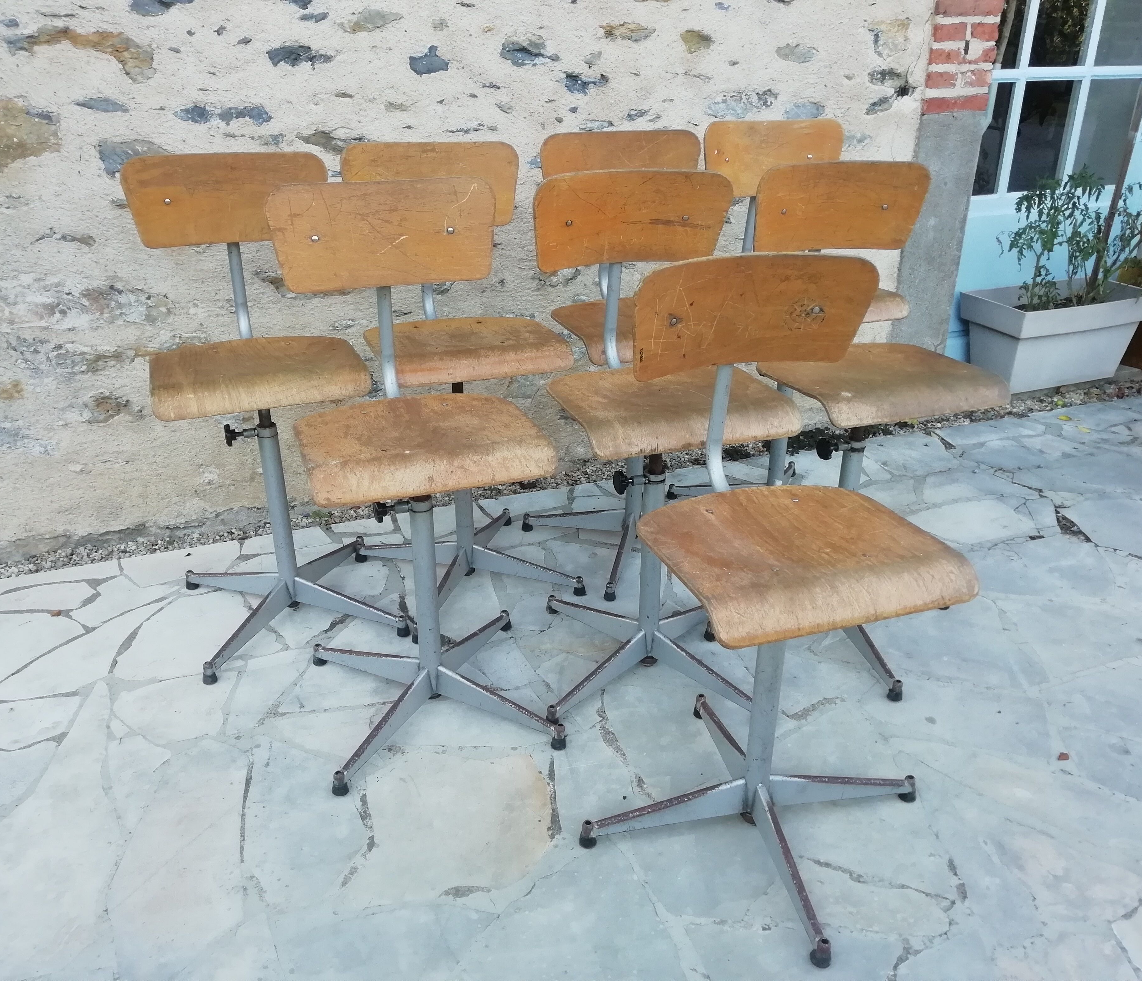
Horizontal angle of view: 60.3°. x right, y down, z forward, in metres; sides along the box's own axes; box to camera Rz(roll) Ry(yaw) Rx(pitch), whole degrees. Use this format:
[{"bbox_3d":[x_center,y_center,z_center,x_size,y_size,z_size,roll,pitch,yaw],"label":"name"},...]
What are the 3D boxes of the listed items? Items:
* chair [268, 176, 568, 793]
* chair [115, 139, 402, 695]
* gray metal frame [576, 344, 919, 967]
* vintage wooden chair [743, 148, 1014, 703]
[{"bbox_3d":[-0.277,-0.020,1.763,0.448,0.982,0.448,-8,27,-16],"label":"chair"},{"bbox_3d":[-0.641,-0.170,2.064,0.477,0.993,0.477,-9,27,-18],"label":"chair"},{"bbox_3d":[0.309,0.195,1.500,0.577,0.821,0.577,-7,26,-15],"label":"gray metal frame"},{"bbox_3d":[0.592,-0.142,2.023,0.577,0.980,0.577,-7,26,-15],"label":"vintage wooden chair"}]

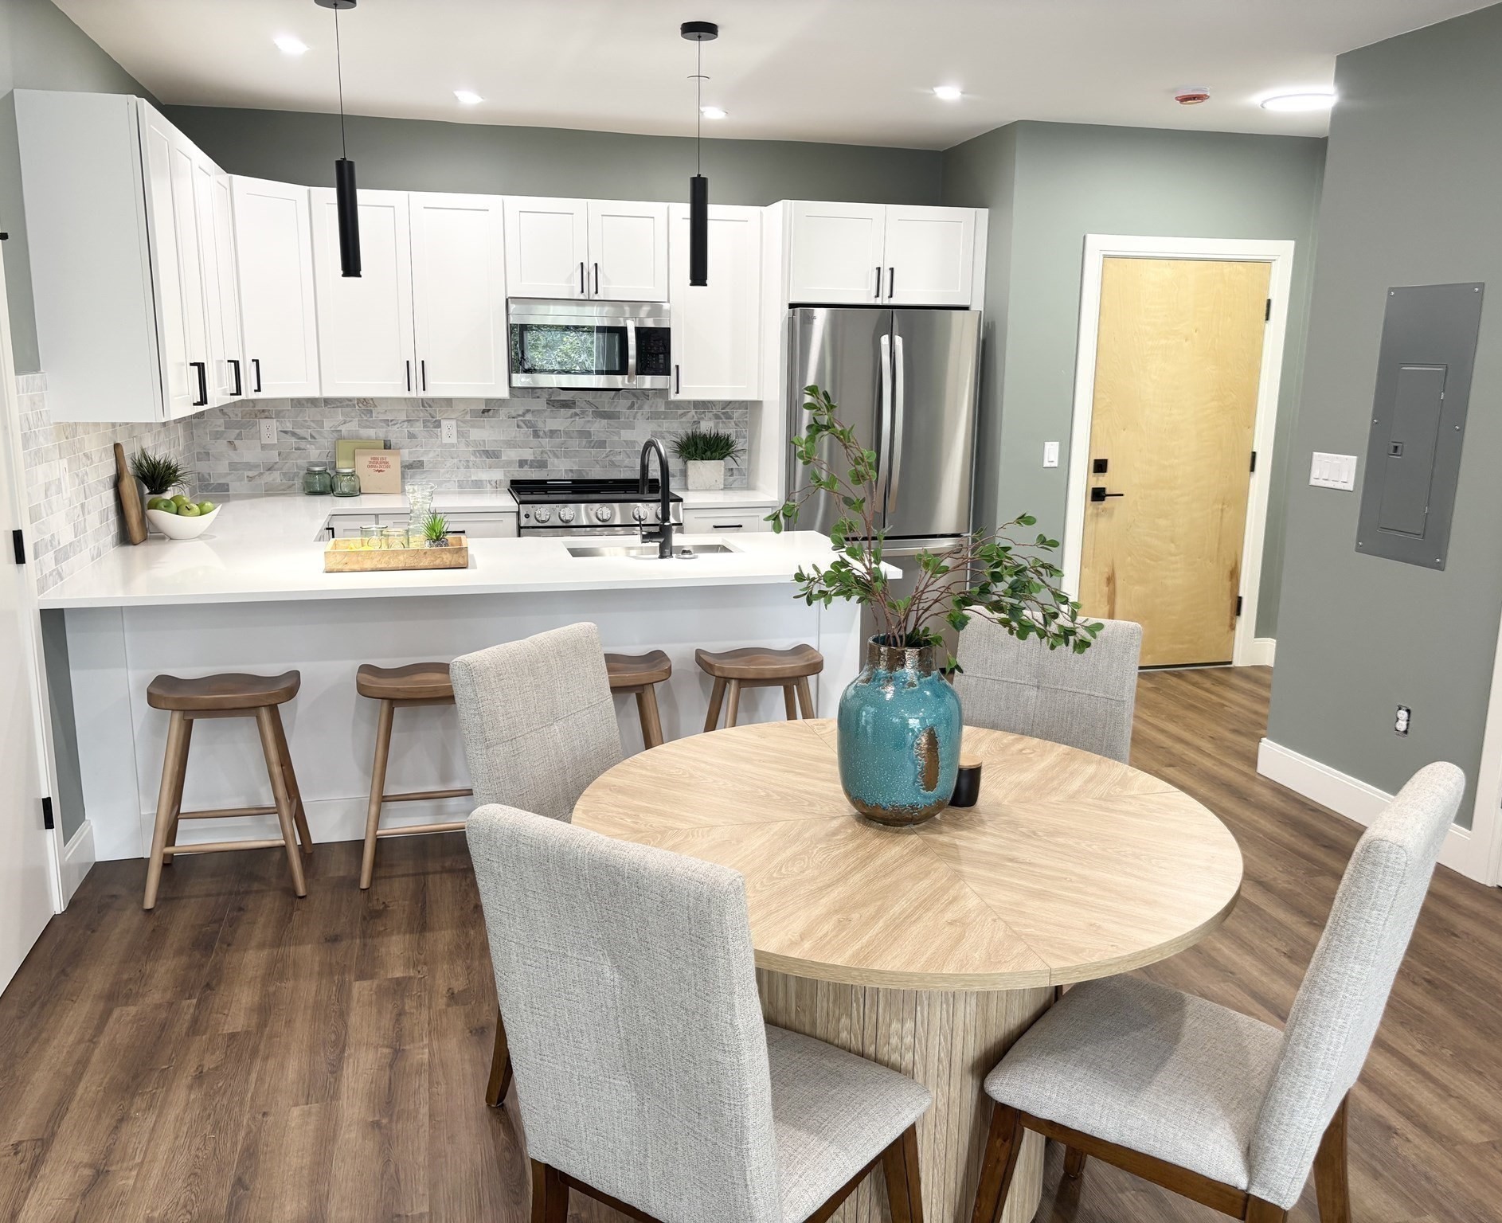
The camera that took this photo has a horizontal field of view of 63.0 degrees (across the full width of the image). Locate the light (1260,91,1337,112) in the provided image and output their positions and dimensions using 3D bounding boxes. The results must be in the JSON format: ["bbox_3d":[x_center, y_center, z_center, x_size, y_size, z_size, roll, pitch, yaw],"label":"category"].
[{"bbox_3d":[2.280,-2.098,5.055,0.335,0.030,0.335,-2,12,-15],"label":"light"}]

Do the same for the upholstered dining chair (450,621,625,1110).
[{"bbox_3d":[-0.256,0.587,2.596,0.600,1.000,0.485,9,14,32],"label":"upholstered dining chair"}]

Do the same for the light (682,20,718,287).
[{"bbox_3d":[-0.177,-1.531,4.155,0.122,0.826,0.122,1,12,0],"label":"light"}]

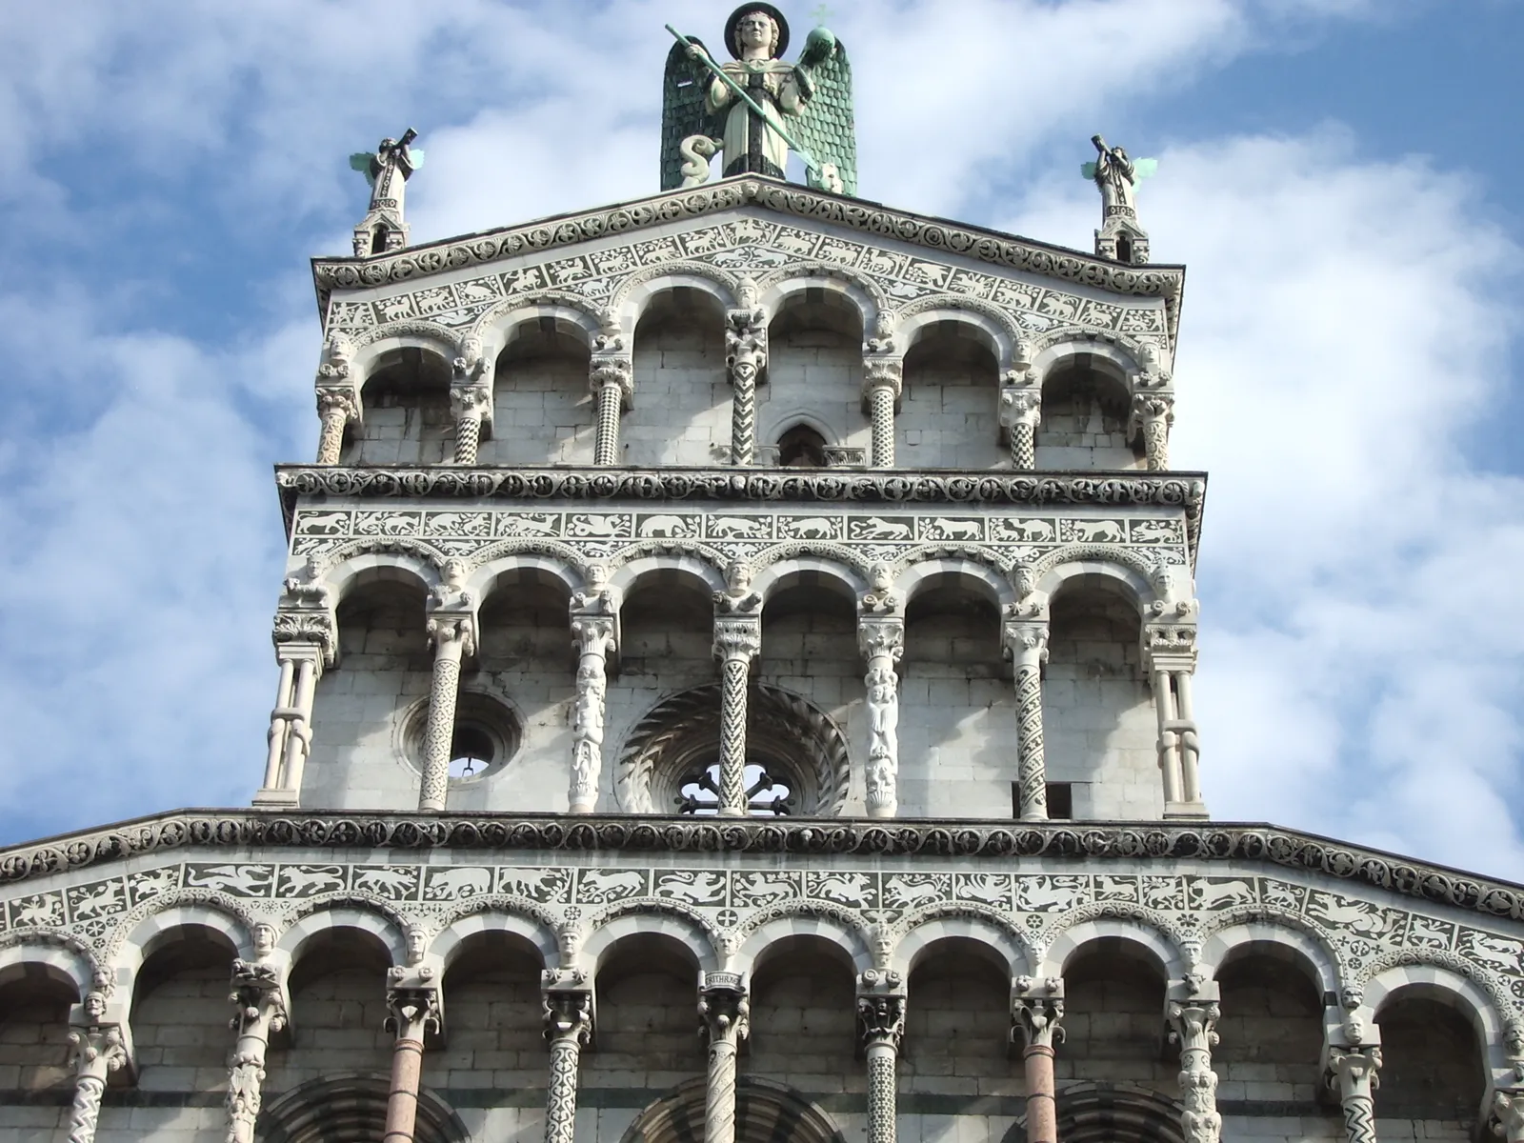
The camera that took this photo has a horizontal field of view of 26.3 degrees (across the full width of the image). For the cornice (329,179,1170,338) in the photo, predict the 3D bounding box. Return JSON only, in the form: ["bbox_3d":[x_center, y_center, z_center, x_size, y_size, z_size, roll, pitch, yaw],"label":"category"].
[{"bbox_3d":[-0.155,-3.668,38.829,10.327,2.391,0.500,1,-39,1],"label":"cornice"}]

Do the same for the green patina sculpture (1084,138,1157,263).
[{"bbox_3d":[4.760,-4.711,43.101,0.990,2.484,0.750,1,-36,1],"label":"green patina sculpture"}]

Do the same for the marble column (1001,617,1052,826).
[{"bbox_3d":[2.865,1.713,34.757,0.500,2.615,0.500,1,-39,1],"label":"marble column"}]

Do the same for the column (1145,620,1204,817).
[{"bbox_3d":[4.882,1.913,38.230,0.610,2.728,0.620,1,-36,1],"label":"column"}]

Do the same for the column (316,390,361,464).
[{"bbox_3d":[-5.406,-1.651,41.019,0.510,1.289,0.500,1,-36,1],"label":"column"}]

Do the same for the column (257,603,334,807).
[{"bbox_3d":[-5.053,1.617,34.939,0.620,2.666,0.620,1,-39,1],"label":"column"}]

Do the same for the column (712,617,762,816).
[{"bbox_3d":[-0.293,1.684,34.823,0.530,2.613,0.530,1,-39,1],"label":"column"}]

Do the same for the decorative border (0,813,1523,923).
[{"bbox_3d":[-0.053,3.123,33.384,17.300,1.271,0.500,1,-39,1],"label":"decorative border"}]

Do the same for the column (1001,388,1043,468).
[{"bbox_3d":[3.270,-1.611,40.847,0.490,1.356,0.490,1,-36,1],"label":"column"}]

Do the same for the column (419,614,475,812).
[{"bbox_3d":[-3.433,1.652,34.890,0.500,2.619,0.500,1,-39,1],"label":"column"}]

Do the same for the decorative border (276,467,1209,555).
[{"bbox_3d":[-0.248,-0.604,36.374,10.415,1.025,0.500,1,-39,1],"label":"decorative border"}]

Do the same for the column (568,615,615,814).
[{"bbox_3d":[-1.856,1.659,34.863,0.500,2.638,0.500,1,-39,1],"label":"column"}]

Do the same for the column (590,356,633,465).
[{"bbox_3d":[-1.768,-1.648,37.514,0.480,1.721,0.480,1,-39,1],"label":"column"}]

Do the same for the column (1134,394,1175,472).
[{"bbox_3d":[4.933,-1.583,40.798,0.490,1.307,0.490,1,-36,1],"label":"column"}]

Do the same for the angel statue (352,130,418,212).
[{"bbox_3d":[-4.611,-4.904,40.120,0.900,1.498,0.650,4,-41,-3],"label":"angel statue"}]

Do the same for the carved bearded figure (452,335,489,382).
[{"bbox_3d":[-3.626,-2.655,40.571,0.430,0.700,0.330,0,-41,1],"label":"carved bearded figure"}]

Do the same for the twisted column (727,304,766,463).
[{"bbox_3d":[-0.221,-2.172,41.316,0.490,2.628,0.490,1,-36,1],"label":"twisted column"}]

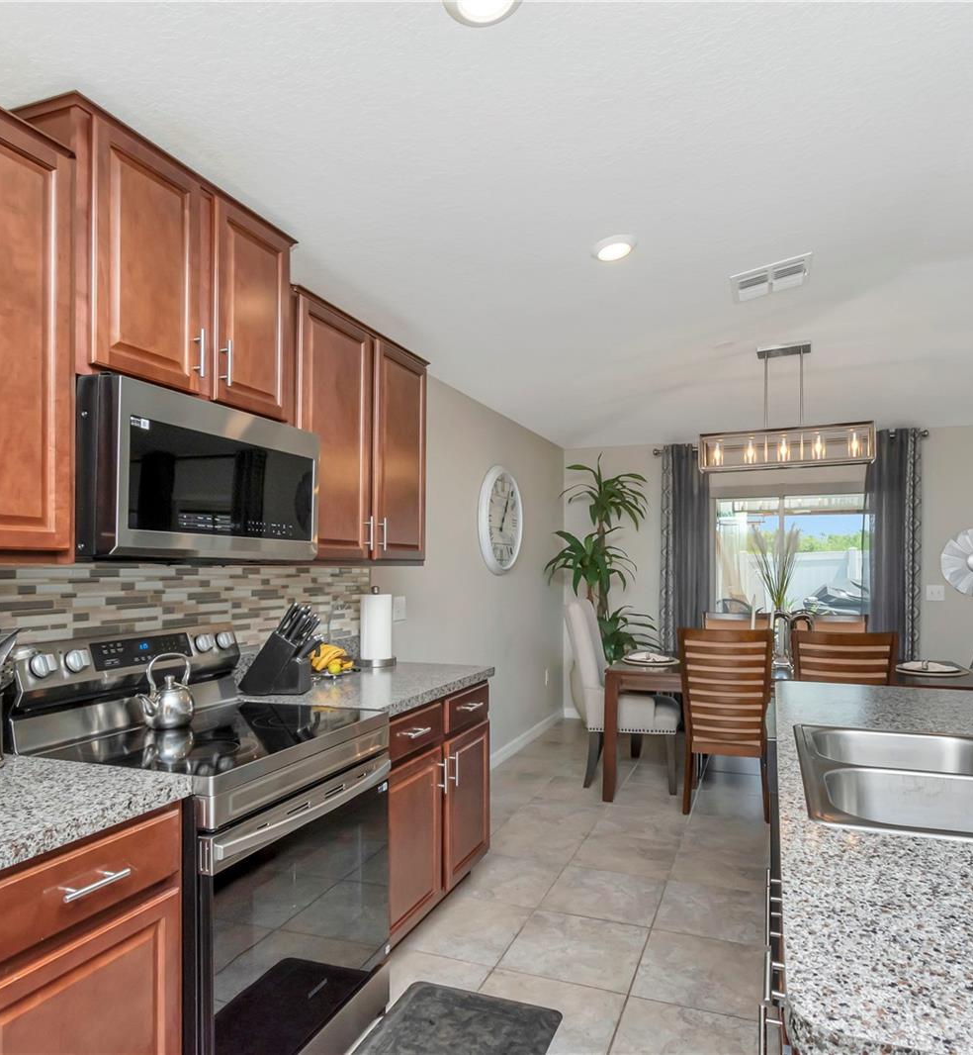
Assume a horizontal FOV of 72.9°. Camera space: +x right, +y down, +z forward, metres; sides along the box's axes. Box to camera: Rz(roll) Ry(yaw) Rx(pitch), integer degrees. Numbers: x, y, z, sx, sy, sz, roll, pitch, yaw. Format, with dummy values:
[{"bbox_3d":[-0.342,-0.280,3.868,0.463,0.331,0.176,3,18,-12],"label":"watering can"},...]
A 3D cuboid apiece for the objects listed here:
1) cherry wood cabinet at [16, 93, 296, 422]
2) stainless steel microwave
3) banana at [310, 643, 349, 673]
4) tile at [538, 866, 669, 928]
[{"bbox_3d":[-1.013,-0.738,2.119,0.343,0.667,0.808,-3,-3,23],"label":"cherry wood cabinet"},{"bbox_3d":[-0.911,-0.115,1.953,0.431,0.441,0.735,-1,-2,21],"label":"stainless steel microwave"},{"bbox_3d":[-0.676,0.561,2.827,0.144,0.118,0.175,-4,-4,40],"label":"banana"},{"bbox_3d":[0.500,1.553,2.783,0.456,0.010,0.427,-3,-3,23],"label":"tile"}]

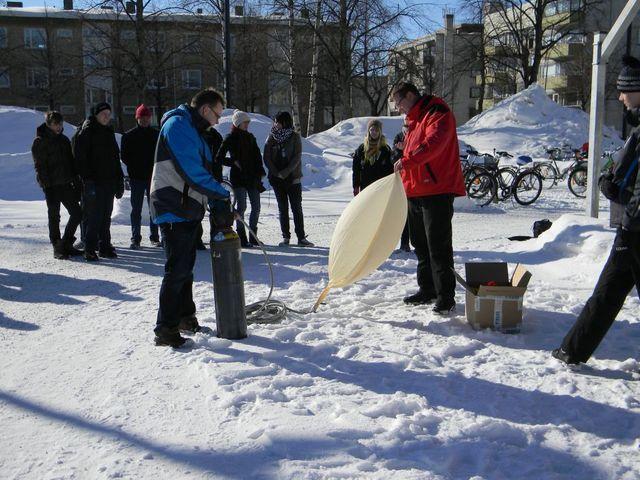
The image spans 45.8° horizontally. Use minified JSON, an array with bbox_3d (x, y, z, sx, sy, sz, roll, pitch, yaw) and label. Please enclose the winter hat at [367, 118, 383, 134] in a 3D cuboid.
[{"bbox_3d":[0.704,-1.452,9.700,0.200,0.210,0.230,0,9,9],"label":"winter hat"}]

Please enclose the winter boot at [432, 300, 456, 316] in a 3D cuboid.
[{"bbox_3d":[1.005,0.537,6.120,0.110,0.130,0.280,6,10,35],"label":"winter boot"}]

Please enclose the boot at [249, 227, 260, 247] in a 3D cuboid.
[{"bbox_3d":[-0.813,-0.038,9.550,0.100,0.240,0.270,-8,11,-44],"label":"boot"}]

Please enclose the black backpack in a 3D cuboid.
[{"bbox_3d":[2.911,-0.166,9.984,0.280,0.270,0.220,2,9,17],"label":"black backpack"}]

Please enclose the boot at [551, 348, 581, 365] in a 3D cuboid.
[{"bbox_3d":[1.586,0.725,4.800,0.270,0.125,0.105,17,11,9],"label":"boot"}]

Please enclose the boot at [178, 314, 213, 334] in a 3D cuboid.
[{"bbox_3d":[-1.006,0.616,5.694,0.290,0.140,0.120,2,9,16],"label":"boot"}]

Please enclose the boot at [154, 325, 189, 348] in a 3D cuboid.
[{"bbox_3d":[-1.020,0.667,5.240,0.280,0.160,0.110,2,8,12],"label":"boot"}]

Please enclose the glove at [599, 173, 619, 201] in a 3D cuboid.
[{"bbox_3d":[1.762,-0.323,4.620,0.130,0.165,0.120,0,8,0],"label":"glove"}]

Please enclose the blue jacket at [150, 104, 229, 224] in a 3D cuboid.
[{"bbox_3d":[-0.895,-0.520,5.220,0.510,0.810,0.550,0,8,-2],"label":"blue jacket"}]

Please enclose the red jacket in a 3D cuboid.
[{"bbox_3d":[0.905,-0.742,6.044,0.470,0.800,0.540,-2,9,-8],"label":"red jacket"}]

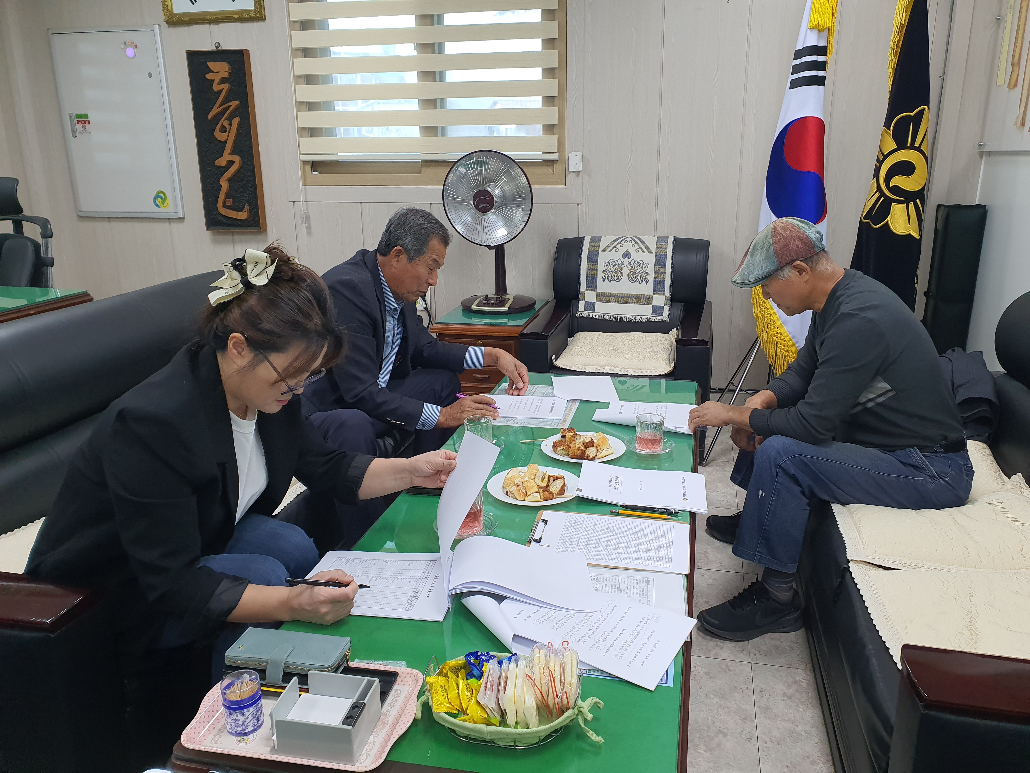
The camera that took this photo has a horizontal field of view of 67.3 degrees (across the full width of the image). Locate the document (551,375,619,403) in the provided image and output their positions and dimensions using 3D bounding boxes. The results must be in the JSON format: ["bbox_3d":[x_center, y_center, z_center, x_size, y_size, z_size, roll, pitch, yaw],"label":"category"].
[{"bbox_3d":[0.230,-0.002,2.579,0.210,0.020,0.295,0,17,1],"label":"document"}]

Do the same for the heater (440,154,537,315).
[{"bbox_3d":[-0.117,-0.720,3.599,0.420,0.720,0.340,4,17,15],"label":"heater"}]

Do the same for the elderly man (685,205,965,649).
[{"bbox_3d":[0.828,0.082,2.094,0.690,1.060,0.600,3,17,13],"label":"elderly man"}]

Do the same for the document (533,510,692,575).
[{"bbox_3d":[0.189,0.308,1.573,0.325,0.018,0.225,3,17,13],"label":"document"}]

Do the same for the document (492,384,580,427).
[{"bbox_3d":[0.055,0.052,2.457,0.297,0.010,0.410,3,17,13],"label":"document"}]

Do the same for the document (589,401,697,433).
[{"bbox_3d":[0.389,0.074,2.309,0.300,0.030,0.215,1,17,5],"label":"document"}]

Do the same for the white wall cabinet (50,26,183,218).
[{"bbox_3d":[-2.281,-1.504,4.466,0.706,1.030,0.050,3,16,12],"label":"white wall cabinet"}]

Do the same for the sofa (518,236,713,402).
[{"bbox_3d":[0.510,-0.223,3.657,0.790,0.840,0.920,4,17,14],"label":"sofa"}]

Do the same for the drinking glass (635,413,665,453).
[{"bbox_3d":[0.357,0.124,2.056,0.076,0.080,0.076,3,17,13],"label":"drinking glass"}]

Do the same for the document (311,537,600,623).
[{"bbox_3d":[-0.111,0.340,1.392,0.530,0.065,0.240,1,17,5],"label":"document"}]

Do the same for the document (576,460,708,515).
[{"bbox_3d":[0.296,0.234,1.814,0.300,0.018,0.213,5,17,18],"label":"document"}]

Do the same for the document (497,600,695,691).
[{"bbox_3d":[0.125,0.390,1.276,0.310,0.025,0.220,9,19,29],"label":"document"}]

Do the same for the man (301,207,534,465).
[{"bbox_3d":[-0.386,0.025,2.386,0.840,1.110,0.650,3,17,12],"label":"man"}]

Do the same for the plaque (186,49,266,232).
[{"bbox_3d":[-1.660,-1.388,4.423,0.358,0.978,0.055,3,17,12],"label":"plaque"}]

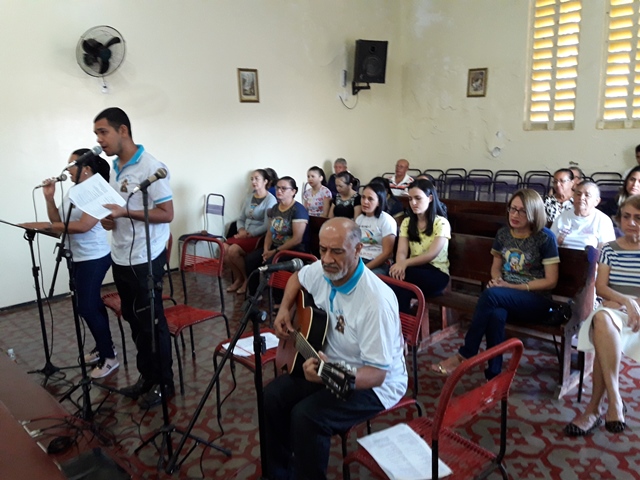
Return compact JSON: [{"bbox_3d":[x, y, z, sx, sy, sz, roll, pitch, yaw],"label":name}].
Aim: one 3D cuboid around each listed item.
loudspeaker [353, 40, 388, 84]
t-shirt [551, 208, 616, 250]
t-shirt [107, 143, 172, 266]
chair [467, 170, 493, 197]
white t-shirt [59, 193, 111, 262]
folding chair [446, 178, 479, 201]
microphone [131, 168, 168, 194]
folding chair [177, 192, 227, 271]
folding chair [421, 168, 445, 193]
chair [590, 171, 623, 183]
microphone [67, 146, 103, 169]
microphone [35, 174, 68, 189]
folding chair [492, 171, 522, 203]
[{"bbox_3d":[0.750,-2.802,8.139,0.470,0.620,0.320,-7,22,-23],"label":"loudspeaker"},{"bbox_3d":[1.917,0.067,3.817,0.500,0.620,0.290,9,17,41],"label":"t-shirt"},{"bbox_3d":[-1.095,-0.190,3.122,0.500,0.730,0.320,9,17,41],"label":"t-shirt"},{"bbox_3d":[2.266,-0.543,7.651,0.400,0.900,0.480,9,16,41],"label":"chair"},{"bbox_3d":[-1.602,-0.098,3.538,0.300,0.580,0.440,-13,17,-42],"label":"white t-shirt"},{"bbox_3d":[1.677,-0.271,6.463,0.400,0.900,0.480,9,16,41],"label":"folding chair"},{"bbox_3d":[-0.810,-0.273,2.460,0.194,0.051,0.051,-40,0,-28],"label":"microphone"},{"bbox_3d":[-1.391,-0.026,6.046,0.390,0.870,0.490,9,17,41],"label":"folding chair"},{"bbox_3d":[1.705,-0.644,8.216,0.400,0.900,0.480,9,16,41],"label":"folding chair"},{"bbox_3d":[3.553,-0.356,6.575,0.400,0.900,0.480,9,16,41],"label":"chair"},{"bbox_3d":[-1.198,-0.417,2.635,0.052,0.052,0.204,10,42,43],"label":"microphone"},{"bbox_3d":[-1.774,-0.385,3.420,0.200,0.050,0.050,-23,0,-14],"label":"microphone"},{"bbox_3d":[2.576,-0.495,7.376,0.400,0.900,0.480,9,16,41],"label":"folding chair"}]

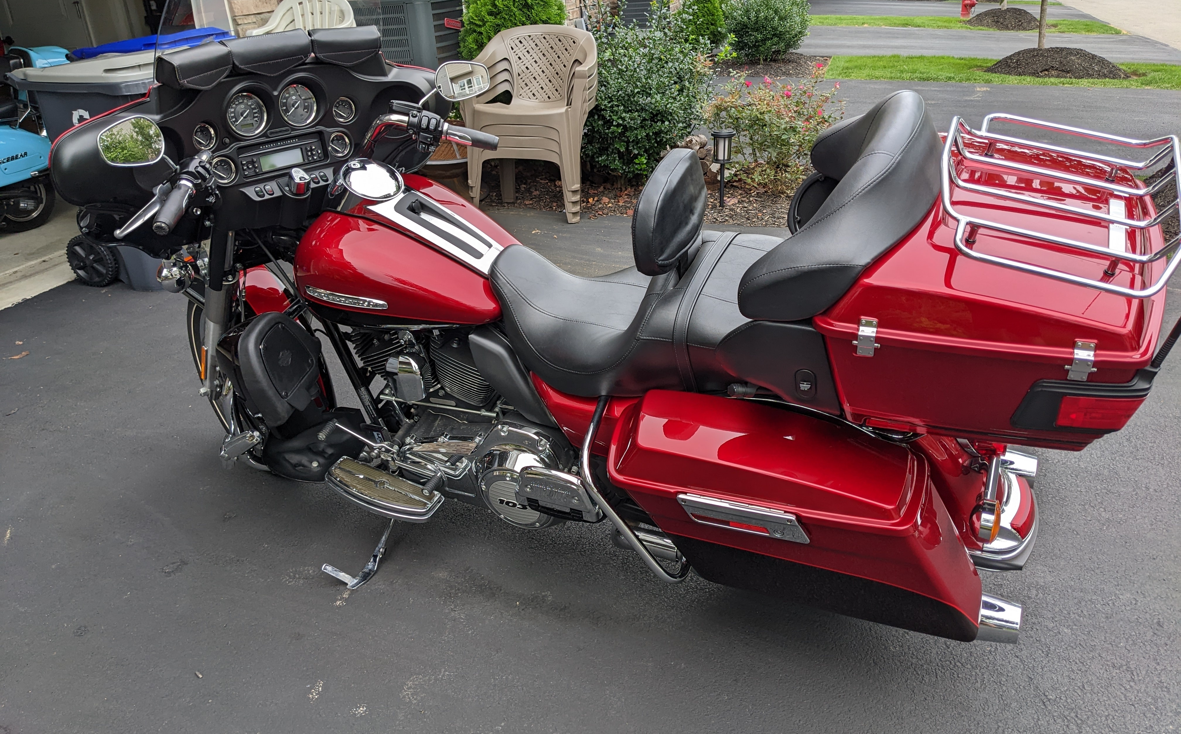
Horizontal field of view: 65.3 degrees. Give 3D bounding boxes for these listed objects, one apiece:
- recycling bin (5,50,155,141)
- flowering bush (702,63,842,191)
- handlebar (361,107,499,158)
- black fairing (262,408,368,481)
[{"bbox_3d":[-2.219,-0.995,4.526,0.720,1.040,0.630,-4,22,2],"label":"recycling bin"},{"bbox_3d":[1.166,-1.515,5.850,0.880,0.820,0.850,-5,22,0],"label":"flowering bush"},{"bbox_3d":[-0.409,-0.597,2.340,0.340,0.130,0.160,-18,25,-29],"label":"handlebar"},{"bbox_3d":[-0.733,0.205,2.450,0.240,0.170,0.190,8,34,21],"label":"black fairing"}]

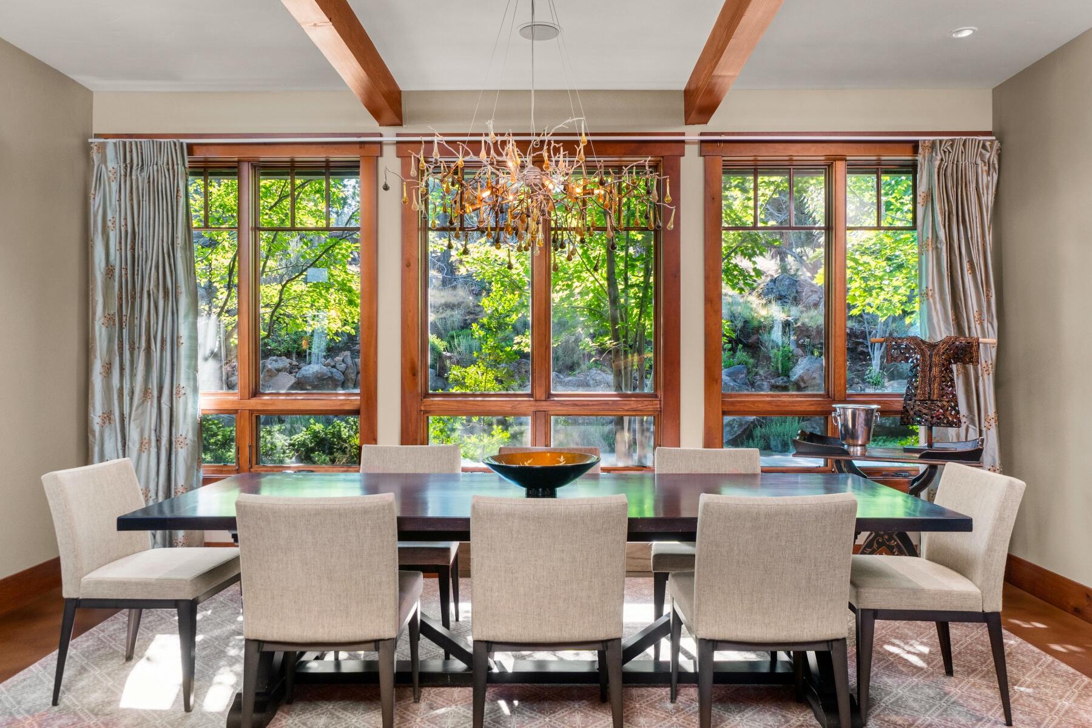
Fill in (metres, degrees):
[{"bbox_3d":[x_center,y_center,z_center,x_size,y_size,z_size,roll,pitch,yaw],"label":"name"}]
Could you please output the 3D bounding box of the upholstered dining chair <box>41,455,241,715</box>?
[{"bbox_3d":[-1.532,0.820,2.967,0.573,0.854,0.488,0,0,3],"label":"upholstered dining chair"}]

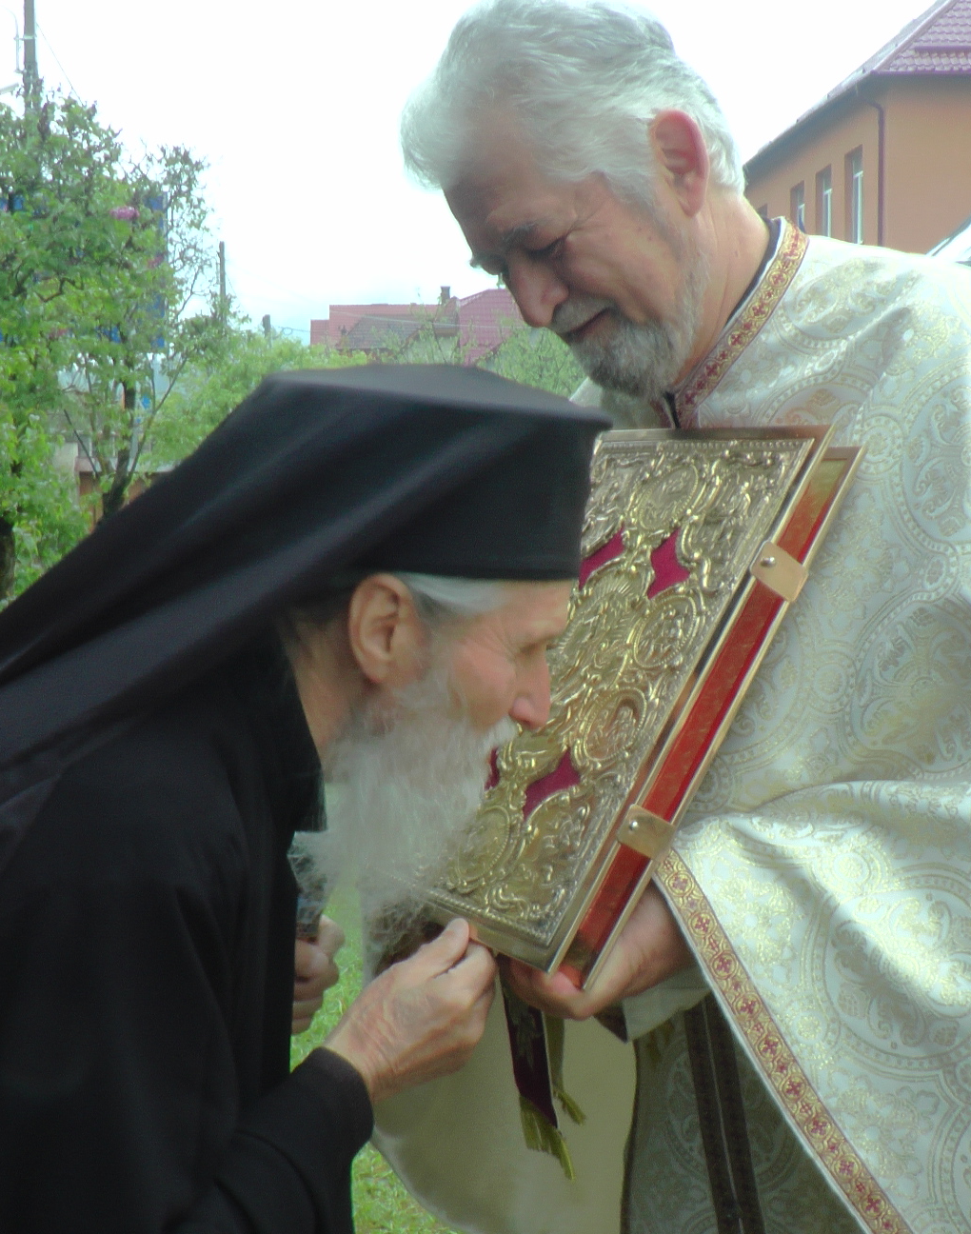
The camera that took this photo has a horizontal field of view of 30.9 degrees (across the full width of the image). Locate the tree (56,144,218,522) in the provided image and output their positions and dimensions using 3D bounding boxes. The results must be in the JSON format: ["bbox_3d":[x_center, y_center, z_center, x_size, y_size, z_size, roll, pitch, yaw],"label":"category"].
[{"bbox_3d":[-2.540,-1.380,12.800,1.300,4.100,1.300,0,3,0],"label":"tree"}]

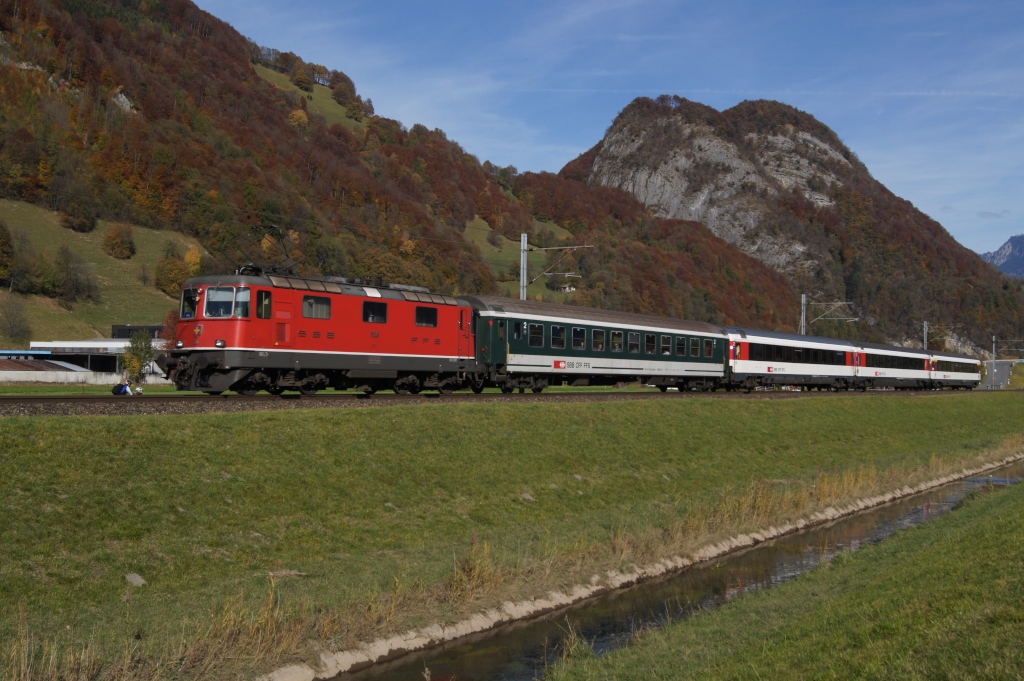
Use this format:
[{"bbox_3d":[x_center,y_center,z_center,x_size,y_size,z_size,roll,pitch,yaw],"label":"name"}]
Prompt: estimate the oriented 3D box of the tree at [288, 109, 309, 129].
[{"bbox_3d":[-132.908,-137.888,690.000,12.450,13.073,12.450,0,-2,0],"label":"tree"}]

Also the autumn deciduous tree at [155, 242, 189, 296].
[{"bbox_3d":[-87.295,-18.256,285.000,9.257,14.913,9.257,0,-2,0],"label":"autumn deciduous tree"}]

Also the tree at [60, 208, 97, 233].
[{"bbox_3d":[-134.931,-37.662,345.000,11.205,8.093,11.205,0,-2,0],"label":"tree"}]

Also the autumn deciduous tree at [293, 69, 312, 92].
[{"bbox_3d":[-145.539,-180.621,770.000,13.894,16.673,13.894,0,-2,0],"label":"autumn deciduous tree"}]

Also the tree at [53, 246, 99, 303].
[{"bbox_3d":[-102.391,-15.482,260.000,10.790,13.136,10.790,0,-2,0],"label":"tree"}]

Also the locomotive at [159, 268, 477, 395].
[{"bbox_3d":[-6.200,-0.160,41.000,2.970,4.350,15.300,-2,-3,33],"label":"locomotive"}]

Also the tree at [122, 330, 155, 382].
[{"bbox_3d":[-53.916,2.382,160.000,4.619,7.651,4.619,0,-2,0],"label":"tree"}]

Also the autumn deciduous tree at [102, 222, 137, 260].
[{"bbox_3d":[-113.317,-28.870,320.000,9.816,10.393,9.816,0,-2,0],"label":"autumn deciduous tree"}]

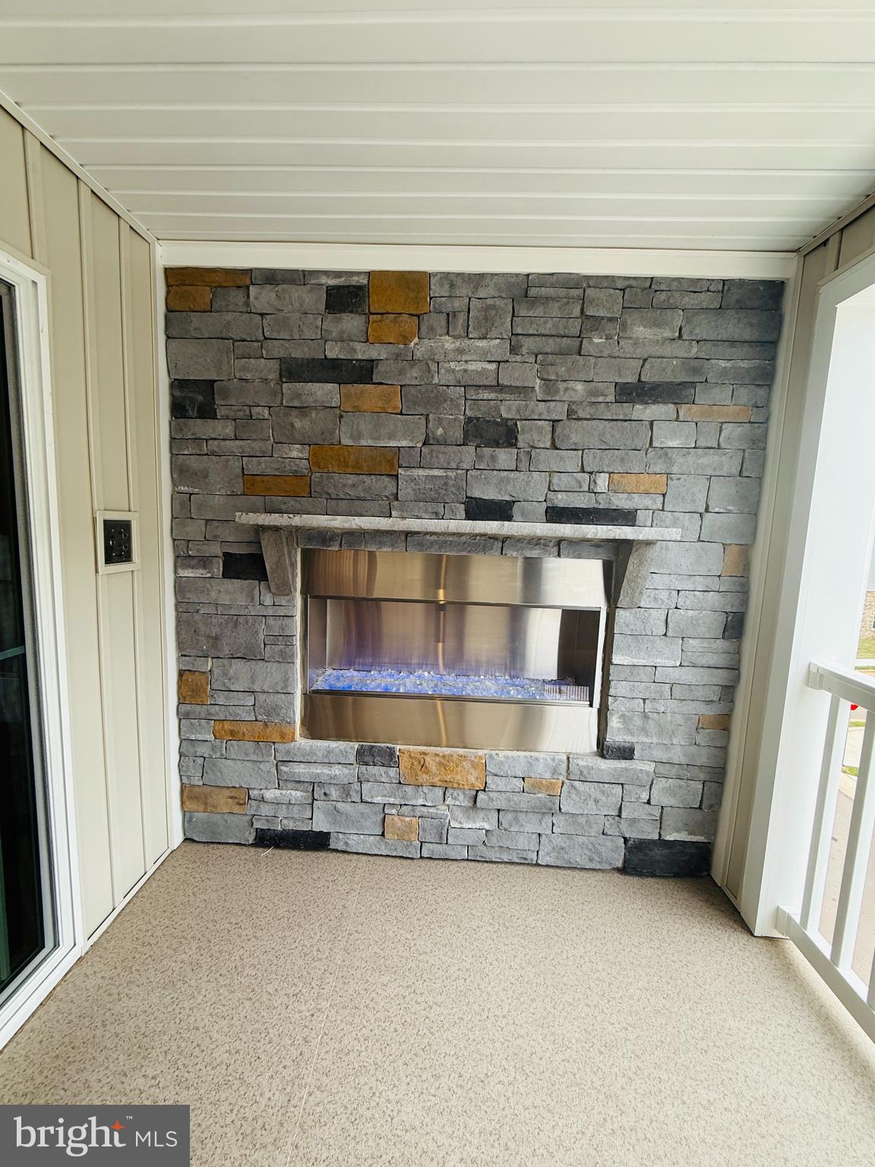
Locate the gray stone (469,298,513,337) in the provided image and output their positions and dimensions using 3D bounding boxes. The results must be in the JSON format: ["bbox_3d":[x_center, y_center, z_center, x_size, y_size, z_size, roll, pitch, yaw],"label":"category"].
[{"bbox_3d":[0.196,-0.973,1.753,0.158,0.138,0.055,2,7,2],"label":"gray stone"}]

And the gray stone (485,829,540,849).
[{"bbox_3d":[0.314,1.067,2.000,0.225,0.073,0.070,2,7,2],"label":"gray stone"}]

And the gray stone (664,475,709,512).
[{"bbox_3d":[0.966,-0.350,1.852,0.160,0.139,0.060,2,7,2],"label":"gray stone"}]

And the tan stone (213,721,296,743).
[{"bbox_3d":[-0.770,0.620,2.015,0.353,0.078,0.060,2,6,2],"label":"tan stone"}]

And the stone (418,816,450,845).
[{"bbox_3d":[-0.017,1.050,2.043,0.129,0.122,0.060,2,7,2],"label":"stone"}]

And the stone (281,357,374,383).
[{"bbox_3d":[-0.427,-0.825,1.846,0.361,0.089,0.060,2,7,2],"label":"stone"}]

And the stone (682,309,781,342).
[{"bbox_3d":[1.075,-0.944,1.740,0.359,0.109,0.060,2,7,2],"label":"stone"}]

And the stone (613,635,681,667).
[{"bbox_3d":[0.838,0.267,1.923,0.269,0.119,0.060,2,6,2],"label":"stone"}]

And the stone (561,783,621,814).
[{"bbox_3d":[0.639,0.894,1.997,0.244,0.128,0.060,2,6,2],"label":"stone"}]

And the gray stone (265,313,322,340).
[{"bbox_3d":[-0.545,-0.972,1.805,0.224,0.087,0.060,2,7,2],"label":"gray stone"}]

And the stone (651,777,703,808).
[{"bbox_3d":[0.980,0.858,1.957,0.208,0.115,0.060,2,7,2],"label":"stone"}]

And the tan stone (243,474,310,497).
[{"bbox_3d":[-0.627,-0.385,1.878,0.264,0.079,0.070,2,7,2],"label":"tan stone"}]

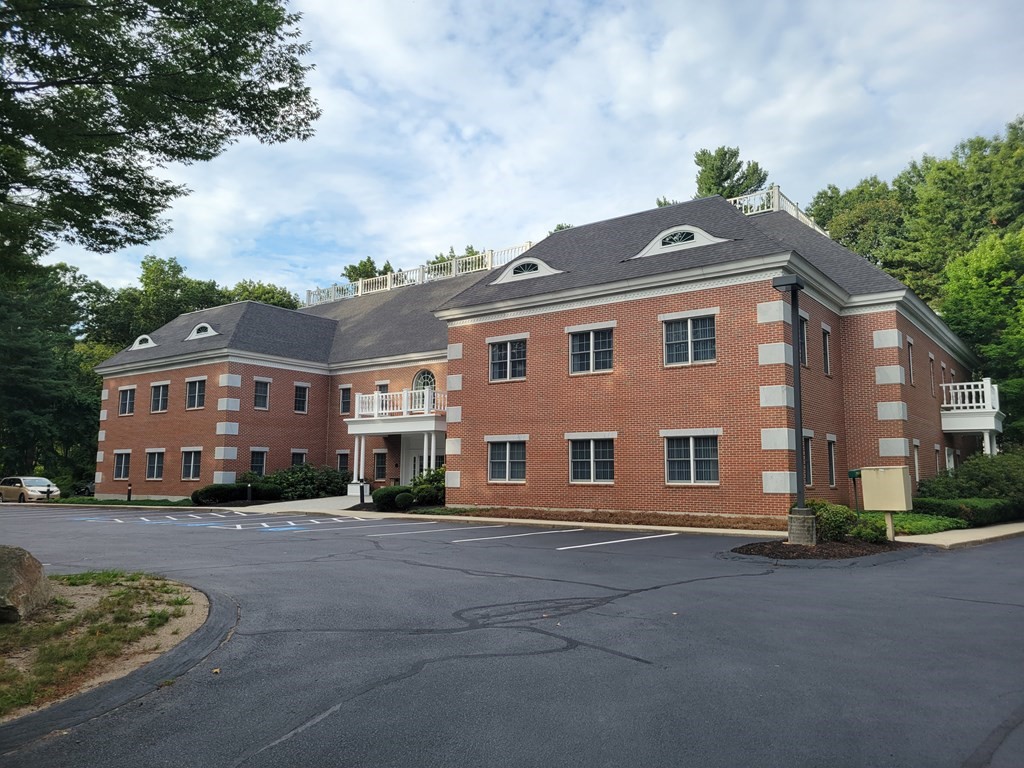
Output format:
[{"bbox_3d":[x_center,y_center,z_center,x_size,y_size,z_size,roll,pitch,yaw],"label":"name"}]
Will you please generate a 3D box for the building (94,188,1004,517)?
[{"bbox_3d":[-0.327,-0.654,45.631,47.600,14.750,28.800,-5,-9,37],"label":"building"}]

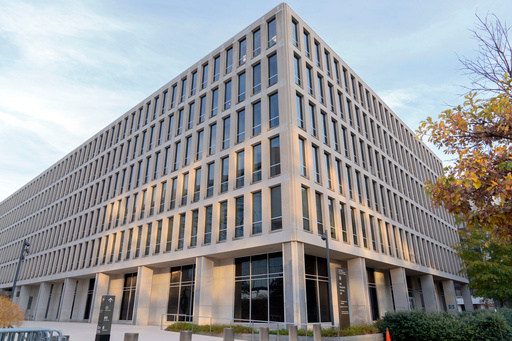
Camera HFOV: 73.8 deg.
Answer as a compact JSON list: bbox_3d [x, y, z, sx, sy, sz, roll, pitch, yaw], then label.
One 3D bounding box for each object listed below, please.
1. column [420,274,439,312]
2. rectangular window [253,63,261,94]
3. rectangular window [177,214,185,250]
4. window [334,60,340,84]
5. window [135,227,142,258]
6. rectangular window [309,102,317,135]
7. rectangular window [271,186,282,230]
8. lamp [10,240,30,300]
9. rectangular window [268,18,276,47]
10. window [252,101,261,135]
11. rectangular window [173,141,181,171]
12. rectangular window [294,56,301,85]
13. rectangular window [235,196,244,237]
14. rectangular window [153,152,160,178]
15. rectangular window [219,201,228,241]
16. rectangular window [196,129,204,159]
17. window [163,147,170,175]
[{"bbox_3d":[18.211,13.248,35.600,1.102,4.585,0.713,-19,-29,38],"label":"column"},{"bbox_3d":[0.074,-6.828,25.490,0.920,2.856,0.150,-19,-30,38],"label":"rectangular window"},{"bbox_3d":[-6.532,5.407,30.011,1.056,3.025,0.197,-19,-30,38],"label":"rectangular window"},{"bbox_3d":[7.926,-9.646,33.768,0.200,3.000,1.020,-19,-30,38],"label":"window"},{"bbox_3d":[-10.337,6.413,30.094,0.920,2.856,0.150,-19,-30,38],"label":"window"},{"bbox_3d":[4.422,-3.959,26.896,0.180,2.970,1.040,-19,-29,38],"label":"rectangular window"},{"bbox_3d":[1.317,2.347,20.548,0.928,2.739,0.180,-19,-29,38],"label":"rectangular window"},{"bbox_3d":[-13.576,6.406,19.399,0.550,4.867,0.350,-6,-24,14],"label":"lamp"},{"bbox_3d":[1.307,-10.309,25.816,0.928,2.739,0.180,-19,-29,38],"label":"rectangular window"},{"bbox_3d":[0.162,-3.817,25.056,0.972,2.705,0.178,-19,-29,38],"label":"window"},{"bbox_3d":[-7.050,-1.289,31.062,0.972,2.705,0.178,-19,-29,38],"label":"rectangular window"},{"bbox_3d":[3.390,-8.280,28.110,0.197,3.025,1.056,-19,-30,38],"label":"rectangular window"},{"bbox_3d":[-1.216,3.527,25.599,1.056,3.025,0.197,-19,-30,38],"label":"rectangular window"},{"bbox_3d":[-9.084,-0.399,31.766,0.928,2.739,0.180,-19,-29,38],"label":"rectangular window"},{"bbox_3d":[-2.411,3.898,26.209,1.020,3.000,0.200,-19,-30,38],"label":"rectangular window"},{"bbox_3d":[-4.646,-2.131,29.060,0.972,2.705,0.178,-19,-29,38],"label":"rectangular window"},{"bbox_3d":[-9.207,-0.923,35.294,1.056,3.025,0.197,-19,-30,38],"label":"window"}]

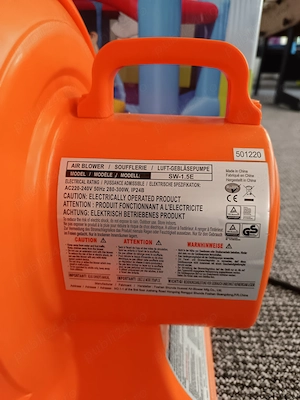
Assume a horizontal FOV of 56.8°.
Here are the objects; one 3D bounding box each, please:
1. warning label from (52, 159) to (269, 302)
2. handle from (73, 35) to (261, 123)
[{"bbox_3d":[0.007,0.022,0.191,0.140,0.098,0.012,2,8,4],"label":"warning label"},{"bbox_3d":[0.015,-0.097,0.226,0.149,0.059,0.028,2,26,4],"label":"handle"}]

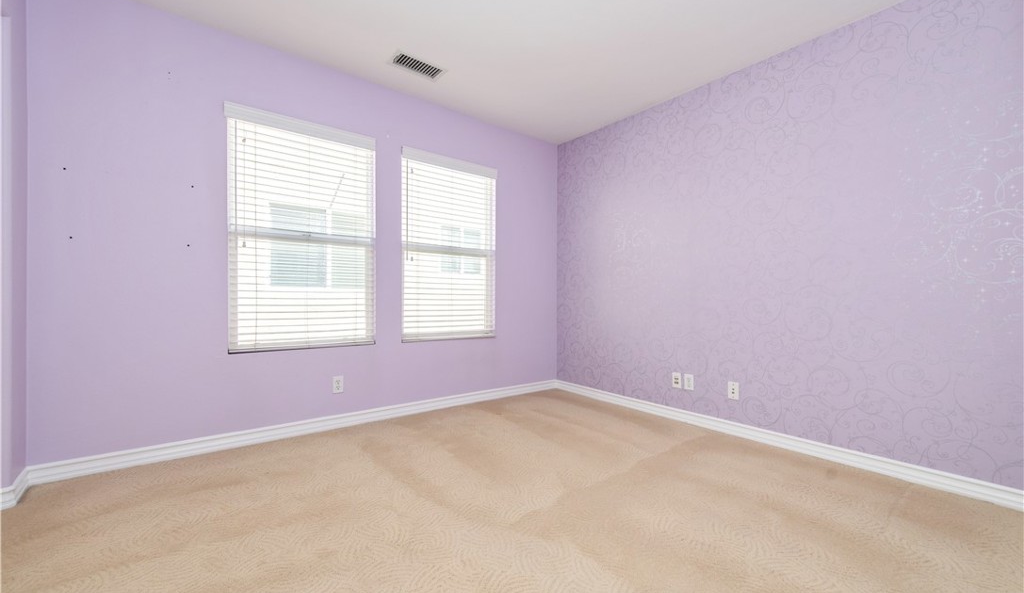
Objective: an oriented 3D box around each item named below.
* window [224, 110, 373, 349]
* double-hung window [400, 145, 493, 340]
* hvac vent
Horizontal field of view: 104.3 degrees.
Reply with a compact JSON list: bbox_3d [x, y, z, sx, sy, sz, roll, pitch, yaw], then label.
[{"bbox_3d":[-1.333,-0.393,2.588,0.877,1.465,0.070,1,0,-38],"label":"window"},{"bbox_3d":[-0.486,-0.384,3.253,0.864,1.465,0.070,1,0,-38],"label":"double-hung window"},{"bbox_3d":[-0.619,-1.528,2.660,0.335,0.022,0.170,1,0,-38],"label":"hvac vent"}]

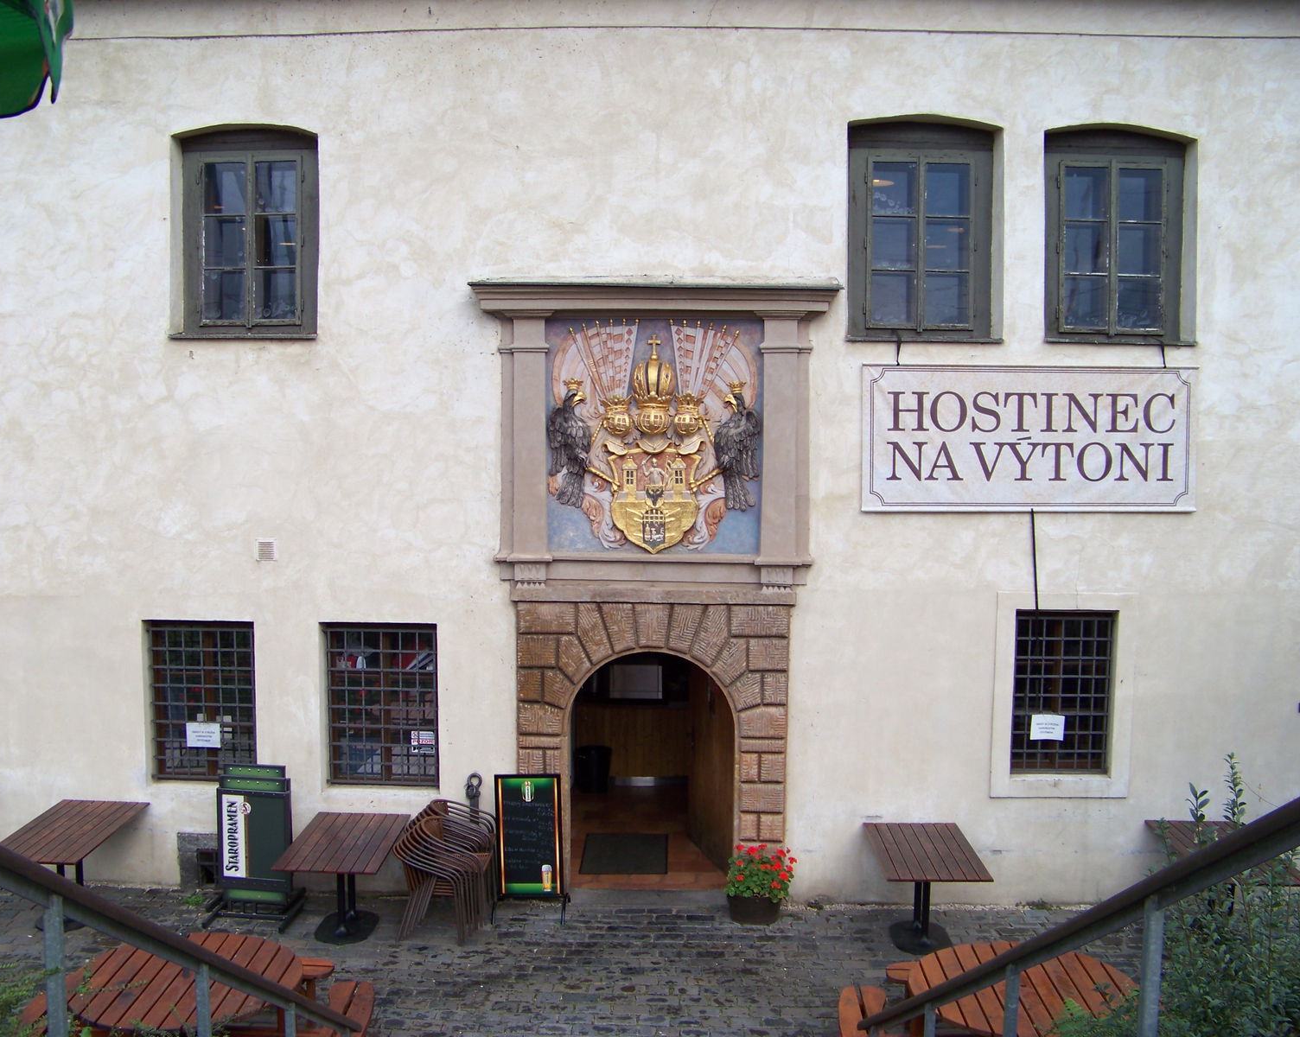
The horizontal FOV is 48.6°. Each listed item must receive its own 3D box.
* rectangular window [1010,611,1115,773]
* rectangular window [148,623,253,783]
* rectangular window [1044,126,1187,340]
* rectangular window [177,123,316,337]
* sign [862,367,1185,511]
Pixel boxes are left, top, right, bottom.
[{"bbox_3d":[3.612,1.524,12.605,0.876,1.436,0.150,0,5,0],"label":"rectangular window"},{"bbox_3d":[-3.941,1.604,12.672,0.927,1.400,0.150,0,5,0],"label":"rectangular window"},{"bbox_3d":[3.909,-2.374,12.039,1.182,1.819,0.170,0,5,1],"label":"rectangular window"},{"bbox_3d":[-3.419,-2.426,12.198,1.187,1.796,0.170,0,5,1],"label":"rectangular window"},{"bbox_3d":[3.154,-0.659,11.882,2.710,1.198,0.050,0,5,1],"label":"sign"}]

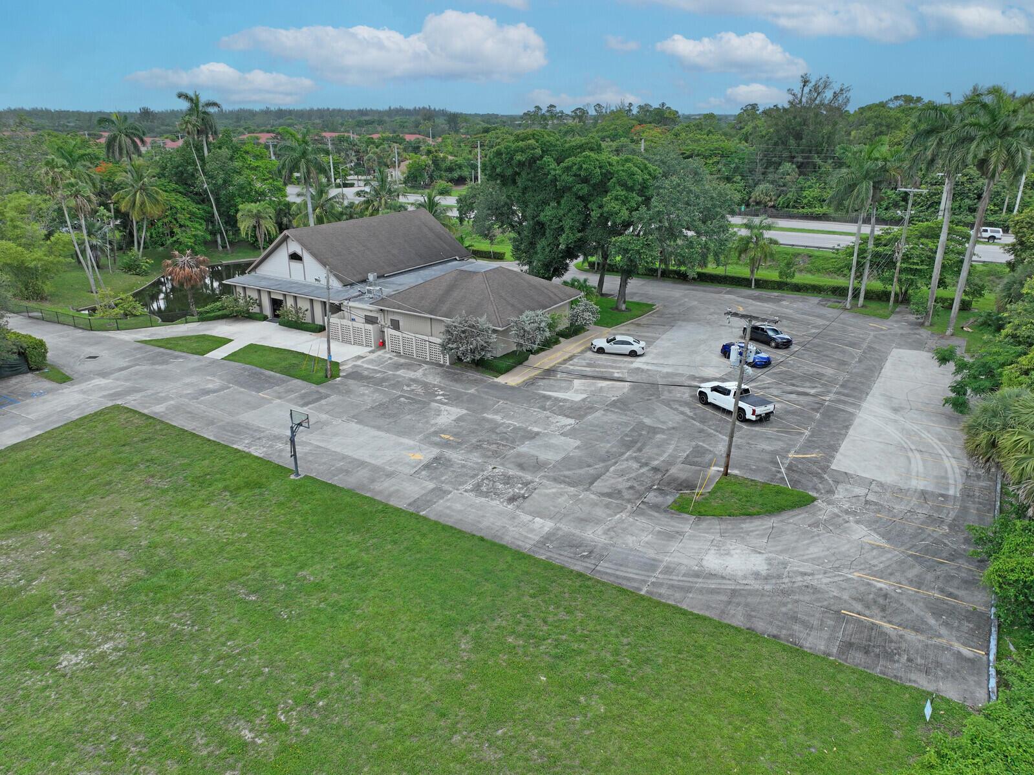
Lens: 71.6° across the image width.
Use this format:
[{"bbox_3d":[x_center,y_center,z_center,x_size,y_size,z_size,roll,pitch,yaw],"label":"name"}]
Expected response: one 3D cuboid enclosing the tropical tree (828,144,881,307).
[{"bbox_3d":[35.495,-16.627,75.300,5.600,17.080,5.600,10,23,23],"label":"tropical tree"}]

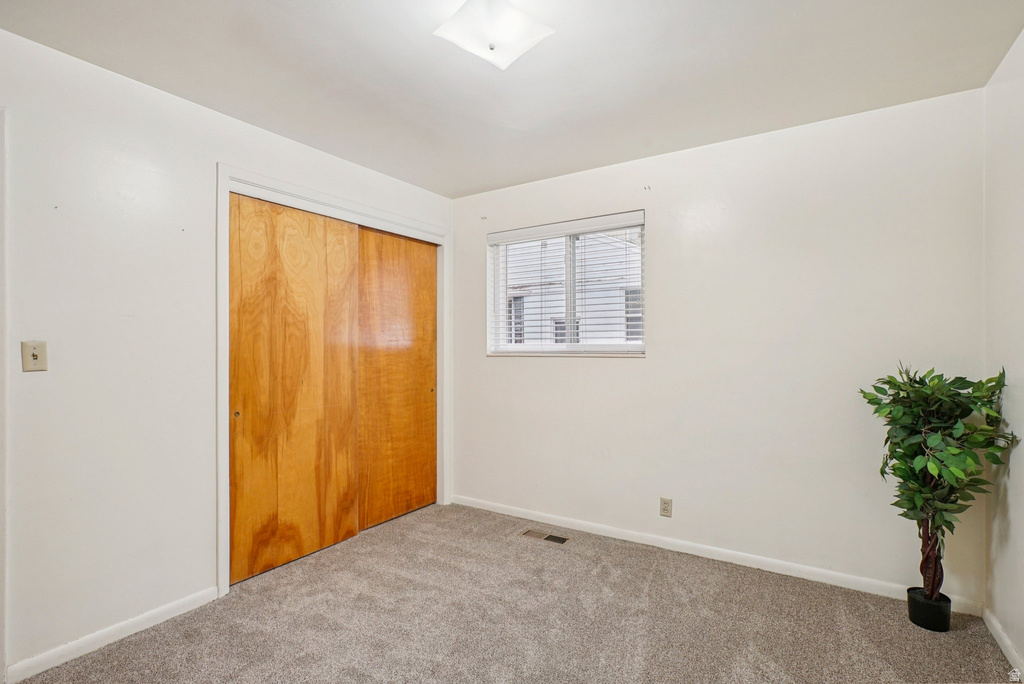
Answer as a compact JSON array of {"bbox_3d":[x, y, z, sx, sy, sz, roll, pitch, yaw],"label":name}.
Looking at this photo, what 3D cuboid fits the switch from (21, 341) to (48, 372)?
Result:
[{"bbox_3d":[-1.822,0.056,1.741,0.016,0.115,0.071,0,0,34],"label":"switch"}]

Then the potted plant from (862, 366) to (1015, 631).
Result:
[{"bbox_3d":[1.875,0.690,2.042,0.480,1.160,0.450,0,0,32],"label":"potted plant"}]

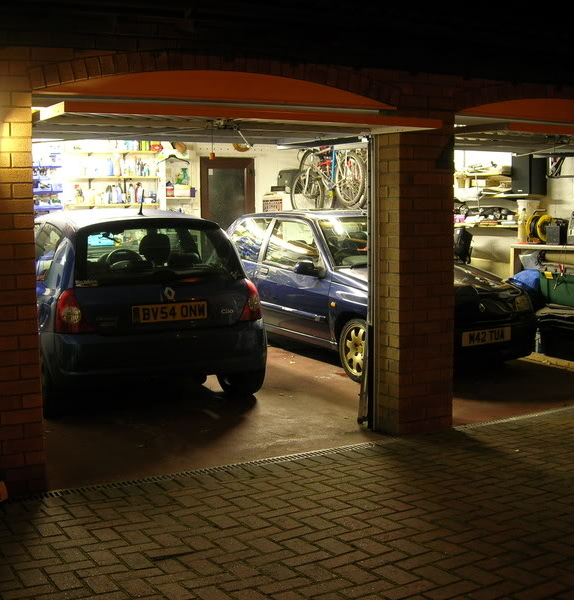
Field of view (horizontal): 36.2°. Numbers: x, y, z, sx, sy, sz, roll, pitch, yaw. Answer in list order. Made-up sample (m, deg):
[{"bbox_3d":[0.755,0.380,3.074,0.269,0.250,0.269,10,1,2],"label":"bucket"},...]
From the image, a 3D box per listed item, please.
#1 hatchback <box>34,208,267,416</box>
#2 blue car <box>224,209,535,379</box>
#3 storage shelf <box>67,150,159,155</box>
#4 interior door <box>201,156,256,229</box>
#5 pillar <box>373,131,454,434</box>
[{"bbox_3d":[-1.633,-0.070,7.235,1.640,1.420,3.810,-4,7,-30],"label":"hatchback"},{"bbox_3d":[0.648,-0.192,8.246,1.640,1.400,3.710,-4,7,-30],"label":"blue car"},{"bbox_3d":[-2.119,-1.800,10.737,1.200,0.050,0.250,-4,7,-28],"label":"storage shelf"},{"bbox_3d":[-0.785,-0.865,11.689,0.810,2.050,0.080,-4,7,-28],"label":"interior door"},{"bbox_3d":[0.790,-0.138,5.440,0.430,1.870,0.310,-4,7,-28],"label":"pillar"}]

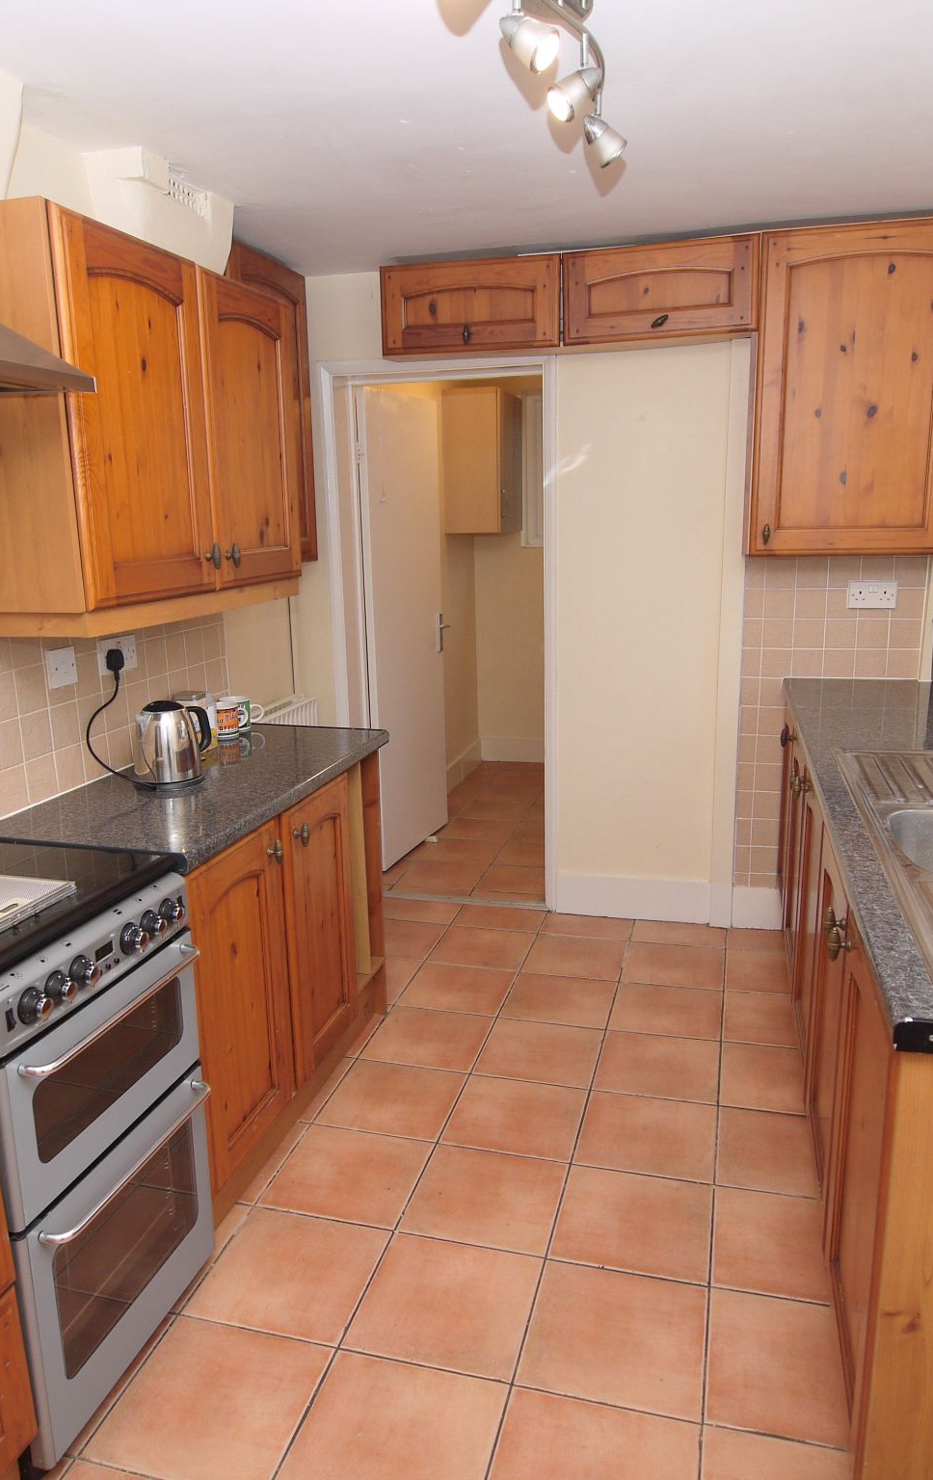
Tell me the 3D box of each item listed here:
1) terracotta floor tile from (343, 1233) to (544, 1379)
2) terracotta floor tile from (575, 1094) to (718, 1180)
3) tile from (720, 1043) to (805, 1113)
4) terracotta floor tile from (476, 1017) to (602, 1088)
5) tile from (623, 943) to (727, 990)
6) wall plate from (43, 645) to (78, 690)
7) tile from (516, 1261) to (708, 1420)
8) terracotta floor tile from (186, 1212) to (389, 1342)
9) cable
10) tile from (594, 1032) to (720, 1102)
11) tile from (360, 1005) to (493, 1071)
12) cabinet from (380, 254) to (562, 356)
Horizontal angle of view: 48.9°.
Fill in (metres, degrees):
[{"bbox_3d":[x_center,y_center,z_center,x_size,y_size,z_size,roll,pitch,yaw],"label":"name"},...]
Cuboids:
[{"bbox_3d":[-0.037,1.115,2.033,0.328,0.010,0.328,3,13,15],"label":"terracotta floor tile"},{"bbox_3d":[0.453,0.986,2.558,0.328,0.010,0.328,3,13,15],"label":"terracotta floor tile"},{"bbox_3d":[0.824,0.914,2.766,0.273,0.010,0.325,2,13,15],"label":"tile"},{"bbox_3d":[0.214,0.899,2.949,0.328,0.010,0.328,3,13,15],"label":"terracotta floor tile"},{"bbox_3d":[0.706,0.770,3.497,0.327,0.010,0.327,2,13,15],"label":"tile"},{"bbox_3d":[-0.924,-0.165,2.348,0.010,0.087,0.090,2,13,15],"label":"wall plate"},{"bbox_3d":[0.283,1.123,1.936,0.327,0.010,0.327,2,13,15],"label":"tile"},{"bbox_3d":[-0.357,1.079,2.076,0.325,0.010,0.325,2,13,15],"label":"terracotta floor tile"},{"bbox_3d":[-0.819,-0.047,2.420,0.120,0.285,0.170,2,13,15],"label":"cable"},{"bbox_3d":[0.531,0.902,2.842,0.325,0.010,0.325,2,13,15],"label":"tile"},{"bbox_3d":[-0.103,0.886,3.040,0.327,0.010,0.327,2,13,15],"label":"tile"},{"bbox_3d":[0.036,-1.429,3.435,0.600,0.280,0.235,3,13,15],"label":"cabinet"}]

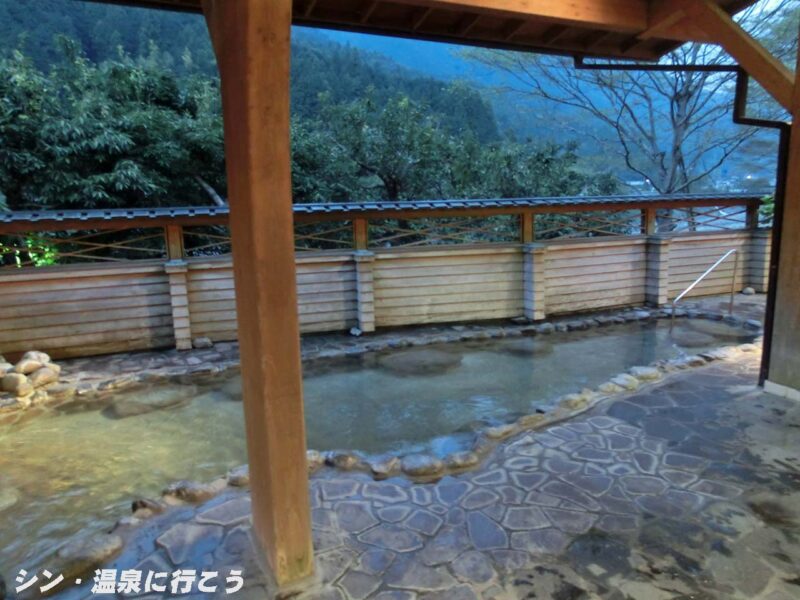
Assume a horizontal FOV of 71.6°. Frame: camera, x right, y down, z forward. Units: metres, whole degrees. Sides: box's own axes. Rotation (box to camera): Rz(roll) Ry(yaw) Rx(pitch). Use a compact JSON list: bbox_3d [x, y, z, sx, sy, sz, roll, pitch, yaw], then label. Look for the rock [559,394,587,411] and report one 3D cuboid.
[{"bbox_3d":[1.264,0.748,4.054,0.210,0.085,0.158,-7,11,-29],"label":"rock"}]

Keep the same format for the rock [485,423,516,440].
[{"bbox_3d":[0.608,0.801,3.352,0.233,0.090,0.140,-9,13,-39],"label":"rock"}]

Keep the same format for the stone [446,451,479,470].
[{"bbox_3d":[0.358,0.921,3.155,0.197,0.093,0.128,-3,10,-12],"label":"stone"}]

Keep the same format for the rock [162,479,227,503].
[{"bbox_3d":[-1.035,0.975,2.792,0.294,0.090,0.147,-6,11,-24],"label":"rock"}]

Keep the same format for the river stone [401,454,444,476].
[{"bbox_3d":[0.126,0.891,2.965,0.225,0.101,0.157,-2,10,-6],"label":"river stone"}]

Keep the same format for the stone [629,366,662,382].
[{"bbox_3d":[2.051,0.621,4.635,0.288,0.102,0.187,-6,11,-24],"label":"stone"}]

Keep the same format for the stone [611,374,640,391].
[{"bbox_3d":[1.676,0.623,4.144,0.219,0.119,0.164,-7,11,-29],"label":"stone"}]

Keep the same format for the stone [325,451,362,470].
[{"bbox_3d":[-0.302,0.882,3.027,0.196,0.097,0.137,-3,10,-12],"label":"stone"}]

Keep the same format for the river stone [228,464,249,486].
[{"bbox_3d":[-0.872,0.965,3.054,0.158,0.094,0.127,-4,10,-15],"label":"river stone"}]

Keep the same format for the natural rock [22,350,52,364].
[{"bbox_3d":[-3.188,0.515,4.868,0.202,0.125,0.152,-2,10,-5],"label":"natural rock"}]

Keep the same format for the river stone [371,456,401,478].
[{"bbox_3d":[-0.081,0.934,3.079,0.166,0.111,0.132,-2,10,-5],"label":"river stone"}]

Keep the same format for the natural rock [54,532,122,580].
[{"bbox_3d":[-1.255,1.032,2.249,0.236,0.128,0.142,-9,13,-39],"label":"natural rock"}]

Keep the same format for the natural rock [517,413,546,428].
[{"bbox_3d":[0.892,0.818,3.747,0.200,0.070,0.140,-7,11,-29],"label":"natural rock"}]

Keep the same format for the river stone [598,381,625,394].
[{"bbox_3d":[1.669,0.693,4.358,0.217,0.073,0.162,-7,11,-29],"label":"river stone"}]

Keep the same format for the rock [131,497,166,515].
[{"bbox_3d":[-1.259,1.034,2.779,0.164,0.070,0.098,-4,10,-18],"label":"rock"}]

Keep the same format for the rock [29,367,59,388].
[{"bbox_3d":[-2.908,0.636,4.540,0.193,0.173,0.145,-5,10,-19],"label":"rock"}]

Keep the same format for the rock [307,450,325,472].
[{"bbox_3d":[-0.500,0.925,3.170,0.134,0.117,0.114,-2,10,-5],"label":"rock"}]

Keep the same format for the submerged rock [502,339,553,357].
[{"bbox_3d":[1.345,0.506,5.850,0.470,0.150,0.400,-5,11,-16],"label":"submerged rock"}]

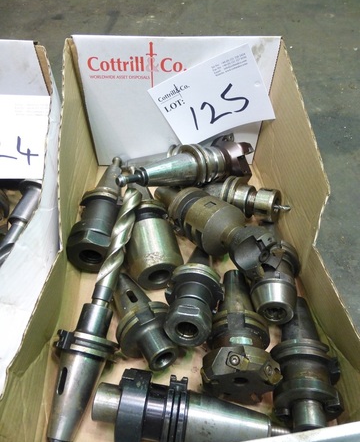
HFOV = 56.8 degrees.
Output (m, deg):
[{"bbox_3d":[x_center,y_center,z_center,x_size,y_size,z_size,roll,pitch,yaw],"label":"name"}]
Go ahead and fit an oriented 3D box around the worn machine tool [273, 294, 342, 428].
[{"bbox_3d":[0.120,0.134,0.324,0.064,0.064,0.137,10,35,7],"label":"worn machine tool"}]

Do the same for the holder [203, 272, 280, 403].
[{"bbox_3d":[0.061,0.109,0.355,0.073,0.073,0.130,6,38,3],"label":"holder"}]

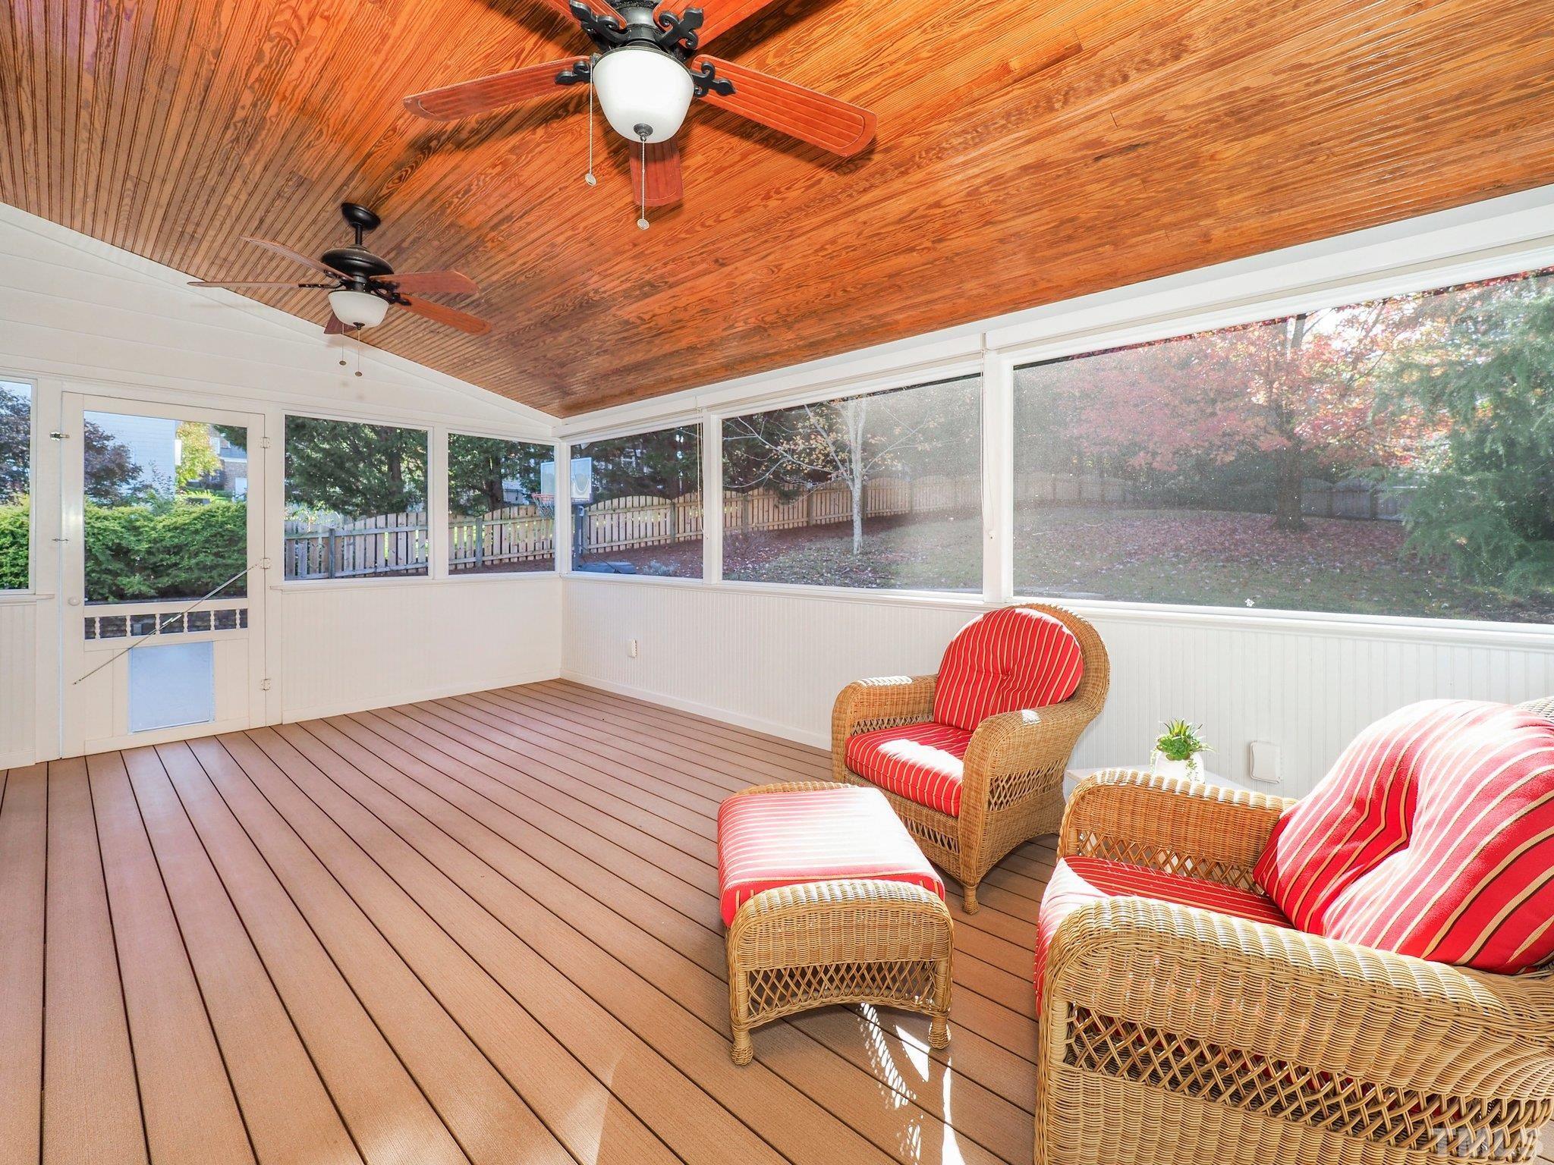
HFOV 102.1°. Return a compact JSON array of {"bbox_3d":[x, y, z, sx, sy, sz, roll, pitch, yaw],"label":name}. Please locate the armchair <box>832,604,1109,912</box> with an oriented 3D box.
[{"bbox_3d":[0.829,0.616,2.671,0.860,0.975,0.770,-1,4,-34],"label":"armchair"}]

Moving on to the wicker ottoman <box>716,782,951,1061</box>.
[{"bbox_3d":[0.120,0.921,1.836,0.560,0.440,0.630,0,3,-7],"label":"wicker ottoman"}]

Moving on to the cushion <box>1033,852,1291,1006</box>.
[{"bbox_3d":[0.834,0.781,1.201,0.590,0.150,0.560,2,3,27],"label":"cushion"}]

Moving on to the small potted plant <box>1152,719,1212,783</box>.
[{"bbox_3d":[1.331,0.580,2.065,0.170,0.220,0.170,3,4,33],"label":"small potted plant"}]

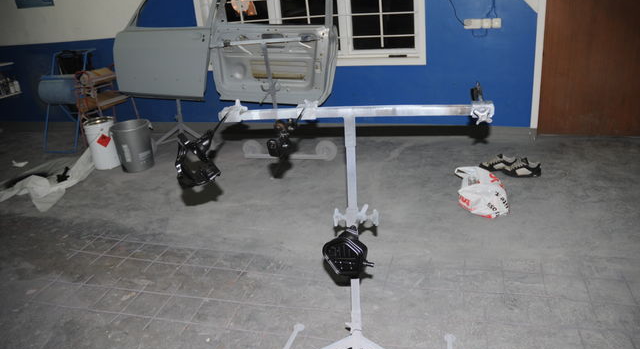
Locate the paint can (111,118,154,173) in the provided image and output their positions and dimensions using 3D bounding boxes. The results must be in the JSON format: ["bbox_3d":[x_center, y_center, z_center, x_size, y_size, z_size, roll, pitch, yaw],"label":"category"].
[{"bbox_3d":[-1.736,-0.268,4.506,0.366,0.420,0.366,-5,22,0],"label":"paint can"}]

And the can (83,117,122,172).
[{"bbox_3d":[-2.094,-0.296,4.615,0.268,0.450,0.268,-5,22,0],"label":"can"}]

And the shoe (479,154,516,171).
[{"bbox_3d":[1.413,-0.101,3.806,0.280,0.115,0.105,4,24,21],"label":"shoe"}]

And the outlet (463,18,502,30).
[{"bbox_3d":[1.464,-1.354,4.306,0.325,0.084,0.050,3,23,20],"label":"outlet"}]

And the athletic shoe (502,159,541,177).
[{"bbox_3d":[1.553,-0.064,3.683,0.280,0.115,0.105,4,24,21],"label":"athletic shoe"}]

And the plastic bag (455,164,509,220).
[{"bbox_3d":[1.112,0.082,3.306,0.290,0.200,0.550,-2,22,8],"label":"plastic bag"}]

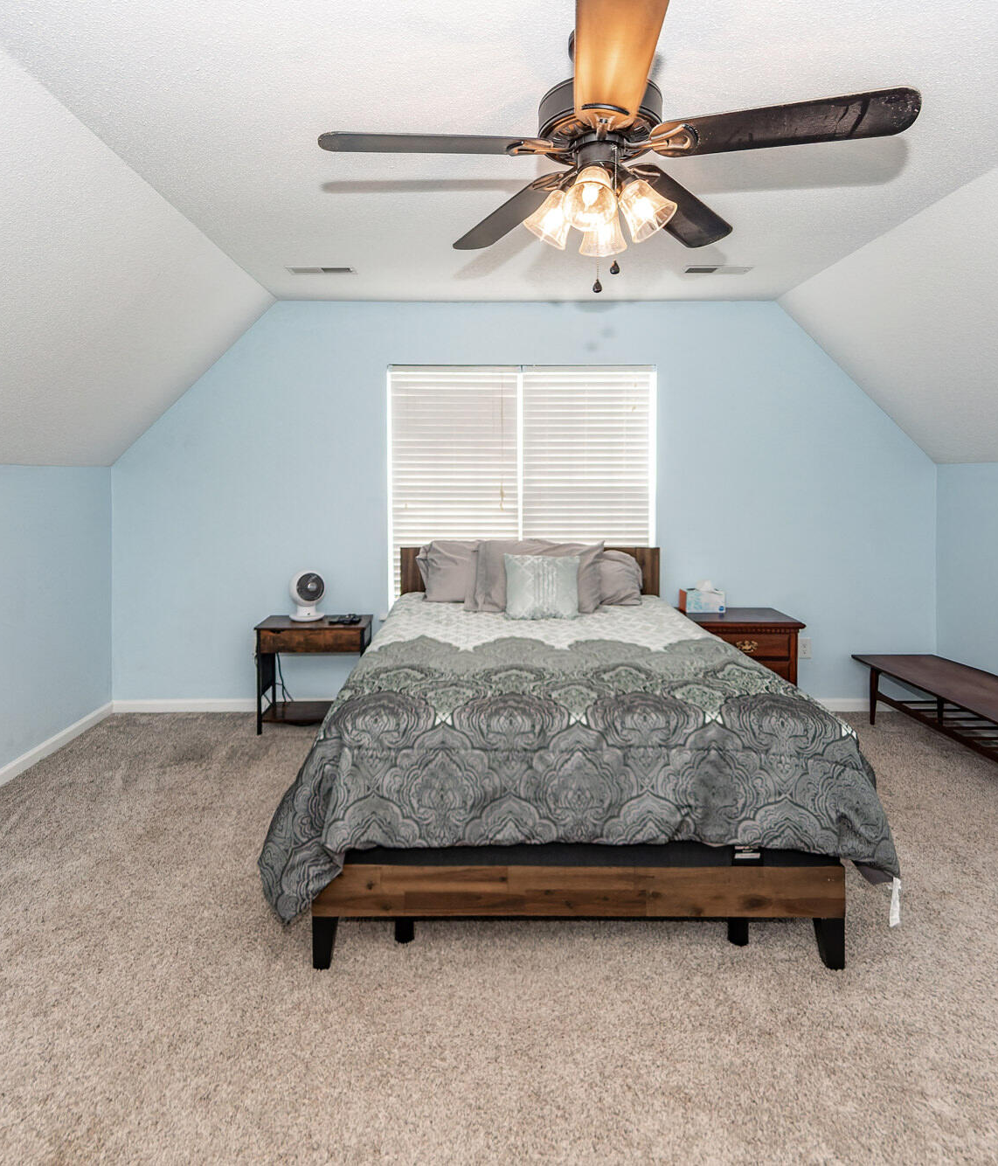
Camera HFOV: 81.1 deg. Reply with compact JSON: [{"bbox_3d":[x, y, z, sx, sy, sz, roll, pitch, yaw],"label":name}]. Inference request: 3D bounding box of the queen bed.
[{"bbox_3d":[0.237,0.484,2.750,1.854,1.123,2.081,0,8,-1],"label":"queen bed"}]

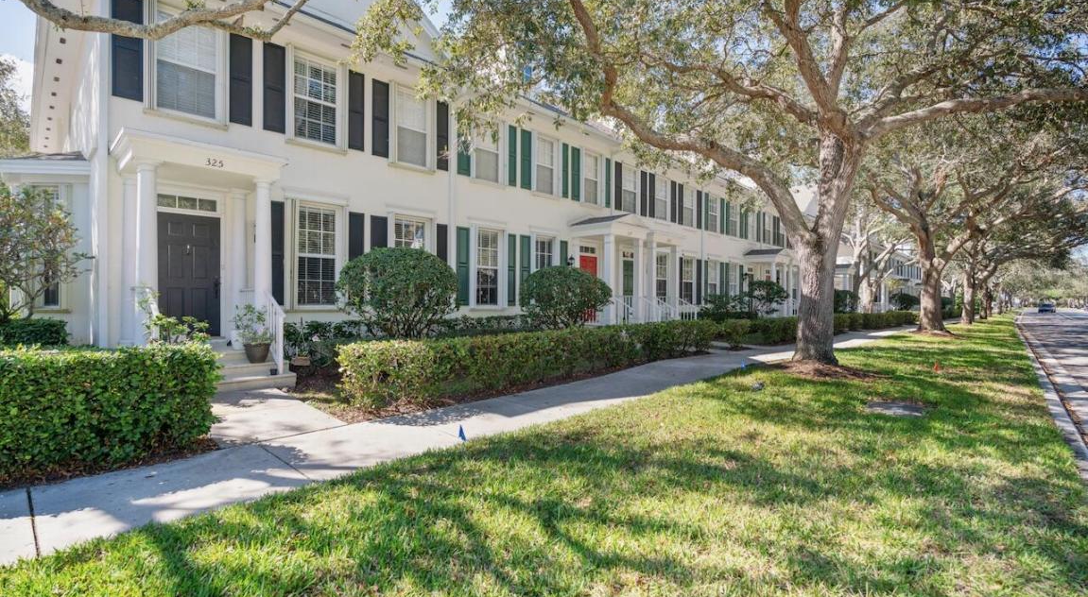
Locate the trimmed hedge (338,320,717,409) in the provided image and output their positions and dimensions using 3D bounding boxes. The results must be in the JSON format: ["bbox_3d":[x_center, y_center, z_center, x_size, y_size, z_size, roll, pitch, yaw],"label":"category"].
[{"bbox_3d":[0.837,1.030,10.431,0.900,0.790,9.850,-1,-1,43],"label":"trimmed hedge"}]

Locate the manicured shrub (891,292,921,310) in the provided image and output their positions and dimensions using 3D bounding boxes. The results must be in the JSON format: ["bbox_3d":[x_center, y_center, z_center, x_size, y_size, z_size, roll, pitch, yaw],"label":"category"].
[{"bbox_3d":[33.775,0.680,47.998,2.600,2.300,2.600,-1,-1,43],"label":"manicured shrub"}]

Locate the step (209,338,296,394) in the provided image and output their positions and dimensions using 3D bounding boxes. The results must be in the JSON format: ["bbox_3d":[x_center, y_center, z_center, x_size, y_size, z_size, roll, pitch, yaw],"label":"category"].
[{"bbox_3d":[-4.914,1.054,7.570,1.750,0.560,1.760,-1,-1,43],"label":"step"}]

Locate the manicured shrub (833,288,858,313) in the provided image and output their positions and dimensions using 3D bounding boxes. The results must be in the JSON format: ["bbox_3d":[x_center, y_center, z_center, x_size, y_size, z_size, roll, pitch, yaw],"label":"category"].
[{"bbox_3d":[19.007,0.562,32.798,2.300,2.200,2.300,-1,-1,43],"label":"manicured shrub"}]

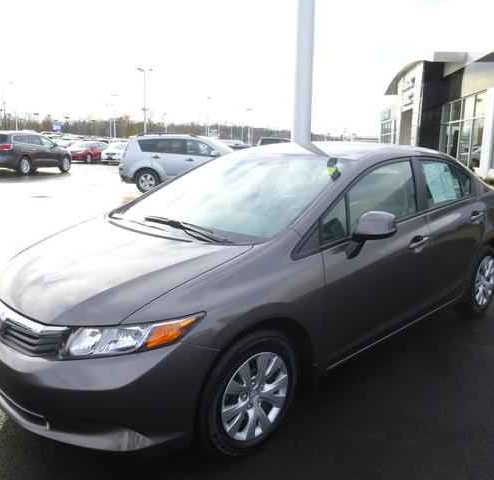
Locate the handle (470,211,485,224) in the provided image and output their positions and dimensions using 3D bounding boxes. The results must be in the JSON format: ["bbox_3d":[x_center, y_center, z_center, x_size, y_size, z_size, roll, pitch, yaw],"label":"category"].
[{"bbox_3d":[1.720,-0.168,3.441,0.225,0.065,0.055,-11,16,-42],"label":"handle"}]

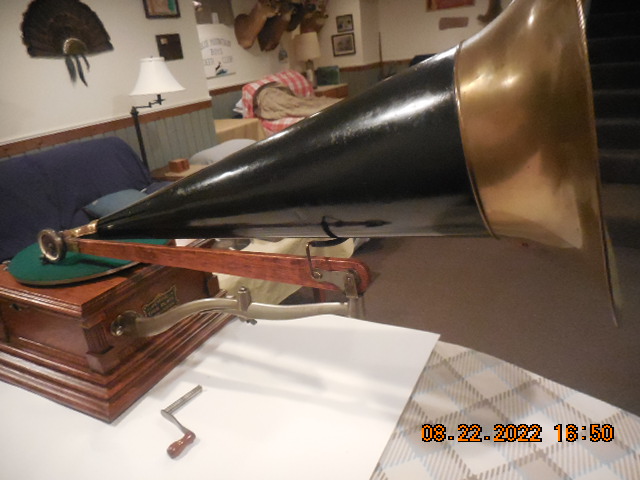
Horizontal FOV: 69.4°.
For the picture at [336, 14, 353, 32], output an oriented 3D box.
[{"bbox_3d":[0.384,-3.319,7.096,0.269,0.228,0.025,5,25,25],"label":"picture"}]

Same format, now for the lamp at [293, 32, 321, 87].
[{"bbox_3d":[-0.156,-2.809,7.232,0.368,0.813,0.368,5,25,25],"label":"lamp"}]

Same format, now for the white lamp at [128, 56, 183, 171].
[{"bbox_3d":[-1.175,-0.650,3.468,0.528,1.351,0.399,-11,23,-12],"label":"white lamp"}]

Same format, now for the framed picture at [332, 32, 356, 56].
[{"bbox_3d":[0.371,-3.045,7.230,0.376,0.318,0.025,5,25,25],"label":"framed picture"}]

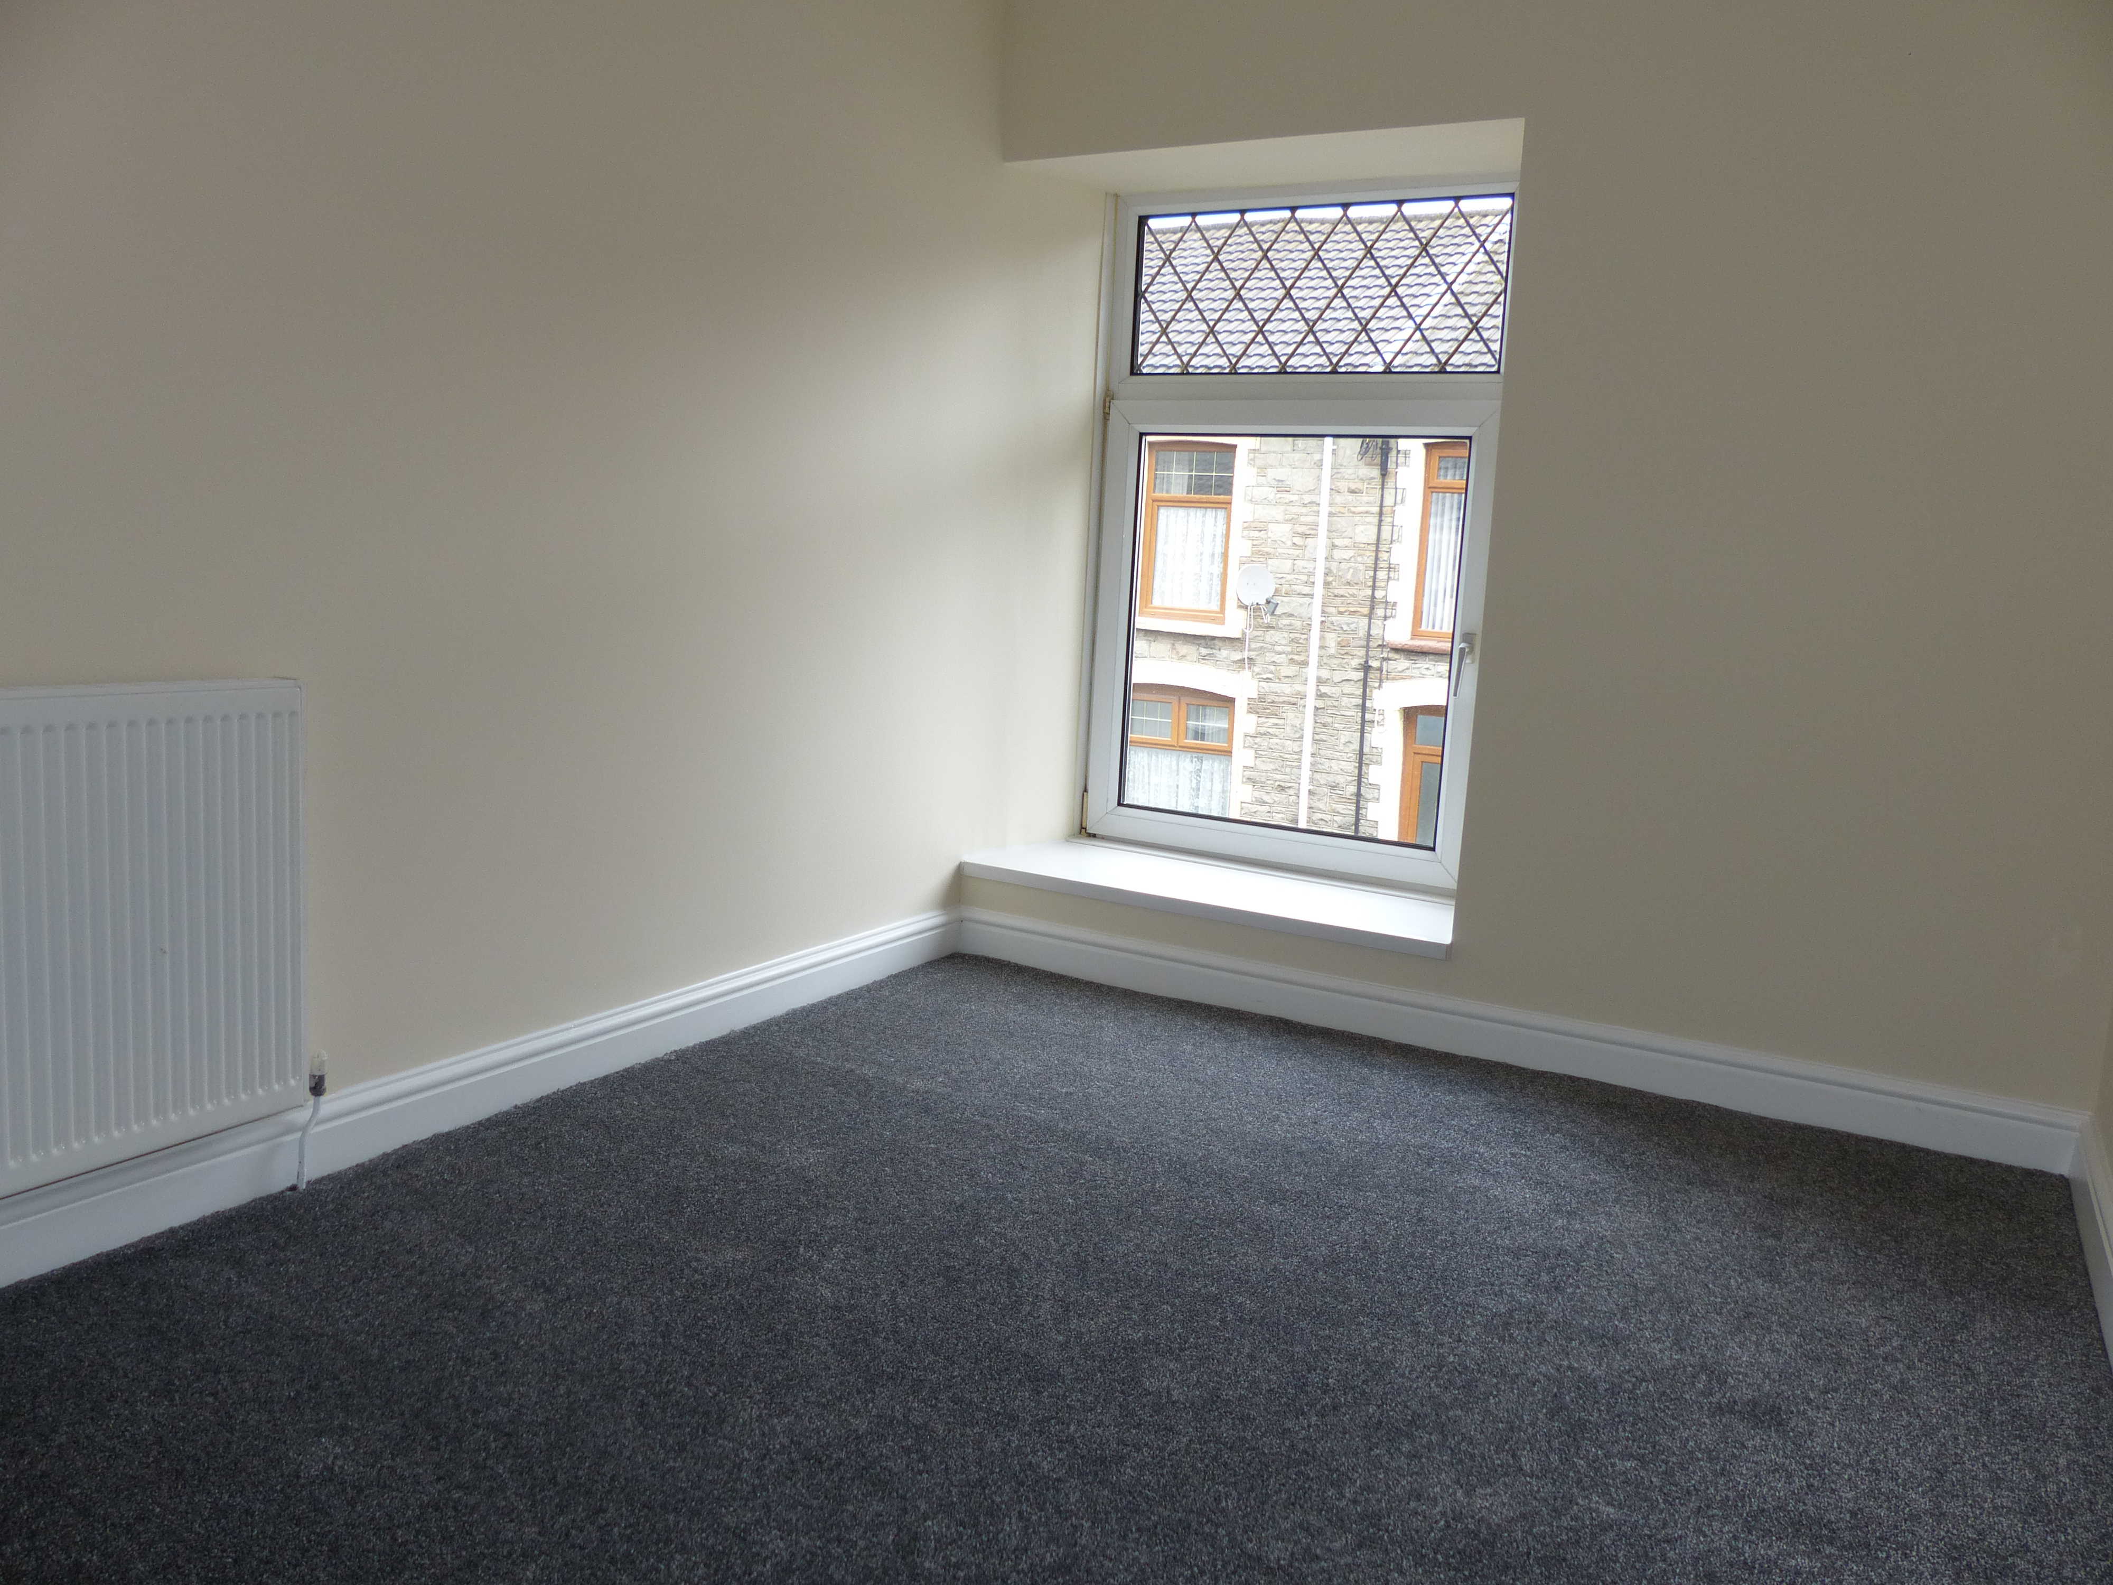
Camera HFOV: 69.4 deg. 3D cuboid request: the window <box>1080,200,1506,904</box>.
[{"bbox_3d":[0.585,-0.648,3.849,1.083,1.688,0.090,8,9,28],"label":"window"}]

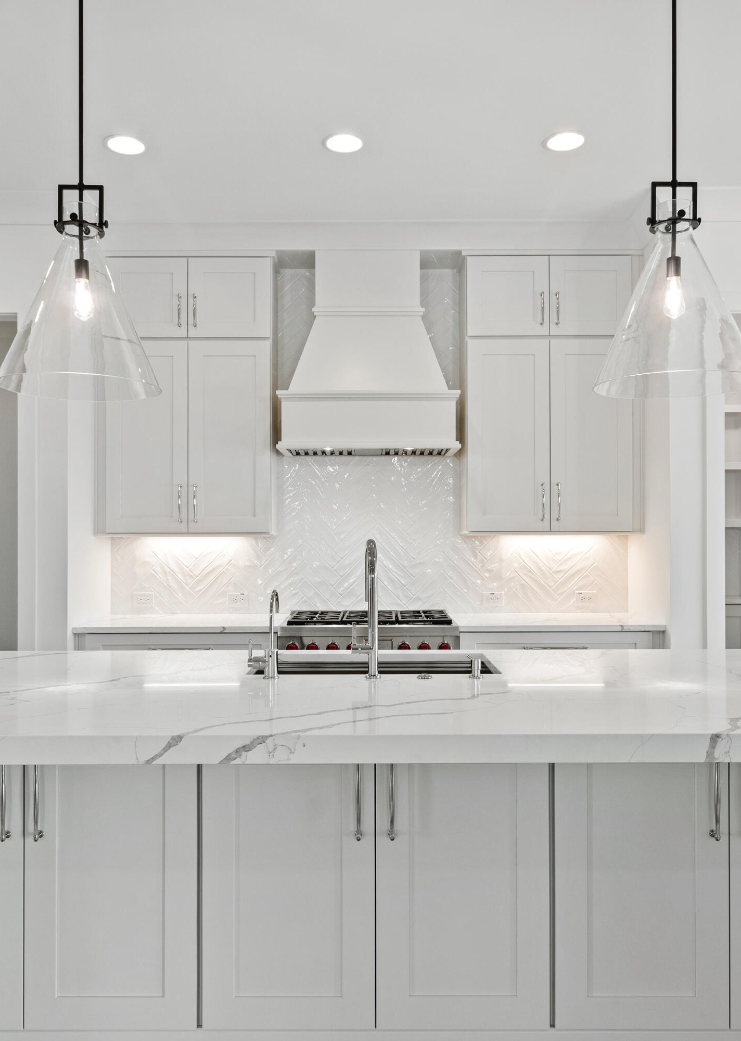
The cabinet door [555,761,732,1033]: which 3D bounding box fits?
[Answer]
[{"bbox_3d":[0.719,0.963,2.196,0.463,0.765,0.028,0,-1,0],"label":"cabinet door"}]

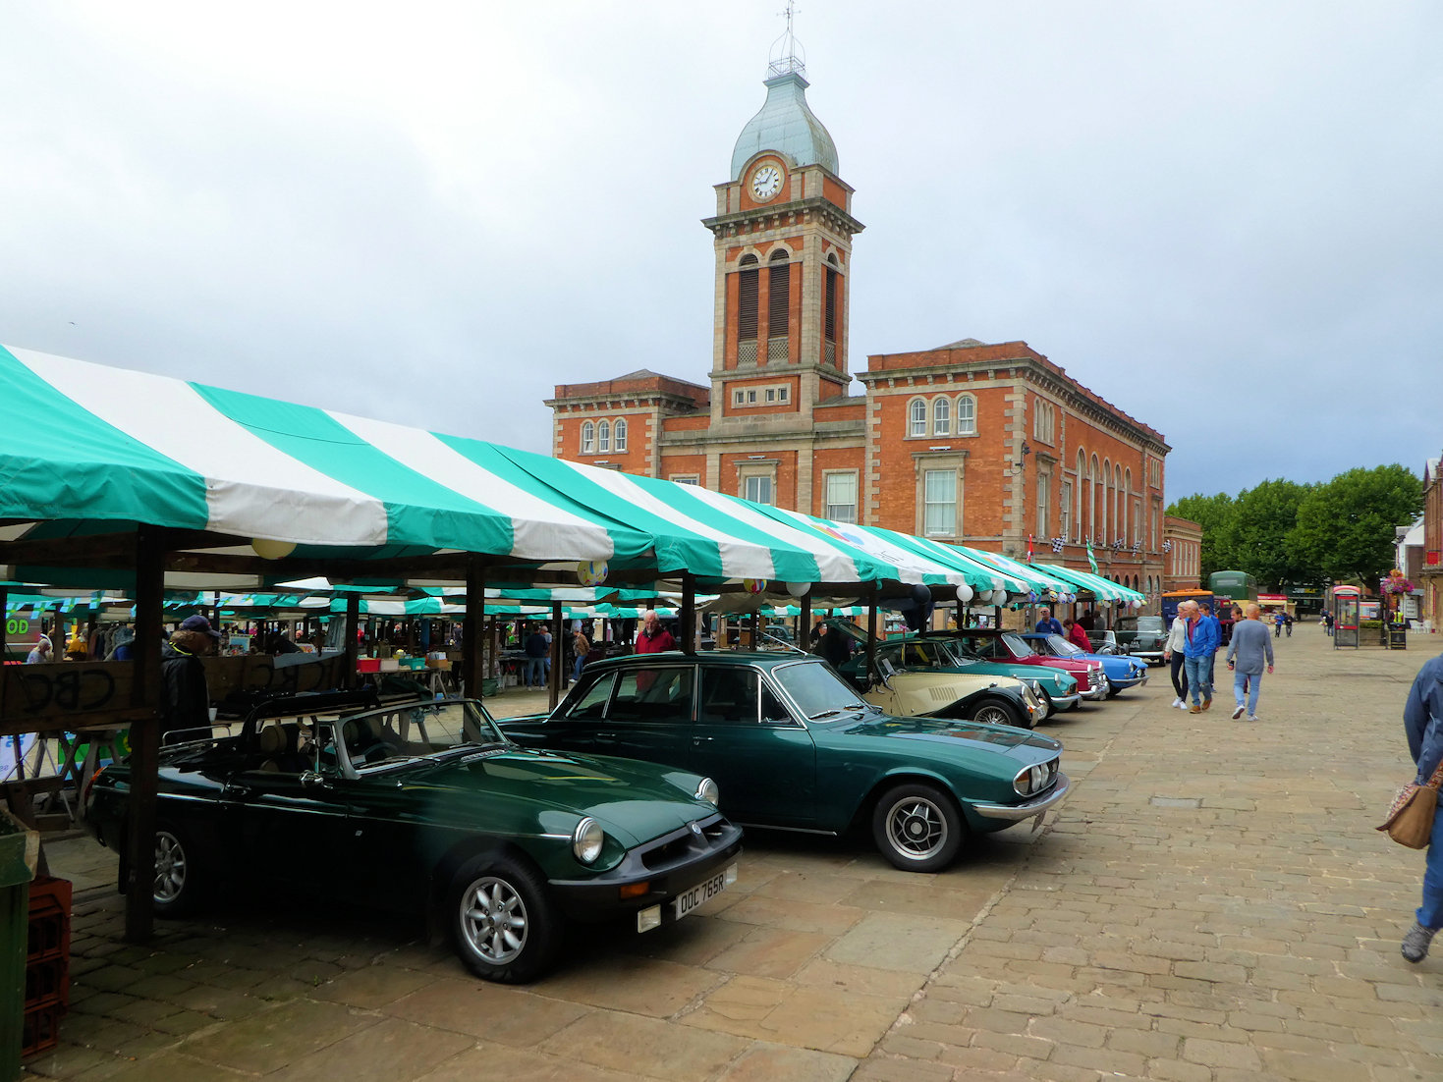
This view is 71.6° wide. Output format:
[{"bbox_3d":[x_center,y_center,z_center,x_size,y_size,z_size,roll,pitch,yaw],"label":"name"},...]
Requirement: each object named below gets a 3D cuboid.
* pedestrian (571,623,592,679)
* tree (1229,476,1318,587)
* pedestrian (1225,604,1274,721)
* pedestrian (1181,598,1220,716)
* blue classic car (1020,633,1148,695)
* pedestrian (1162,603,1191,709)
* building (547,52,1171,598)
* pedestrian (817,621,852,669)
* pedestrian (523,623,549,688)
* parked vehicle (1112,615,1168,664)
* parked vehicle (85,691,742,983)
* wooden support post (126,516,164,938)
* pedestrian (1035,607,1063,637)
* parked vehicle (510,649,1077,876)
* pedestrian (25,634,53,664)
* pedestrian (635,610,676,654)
[{"bbox_3d":[-3.857,3.054,27.512,0.550,1.620,0.520,1,-1,12],"label":"pedestrian"},{"bbox_3d":[55.161,1.183,100.000,10.000,14.800,10.000,1,-1,0],"label":"tree"},{"bbox_3d":[8.016,1.841,15.200,0.620,1.780,0.420,1,-1,14],"label":"pedestrian"},{"bbox_3d":[7.614,1.855,15.900,0.560,1.780,0.420,0,-3,23],"label":"pedestrian"},{"bbox_3d":[7.040,2.590,21.250,3.800,1.240,1.520,-2,-4,30],"label":"blue classic car"},{"bbox_3d":[7.393,1.864,16.300,0.500,1.720,0.420,1,-1,20],"label":"pedestrian"},{"bbox_3d":[13.982,-12.063,77.139,32.000,36.000,43.500,1,-1,33],"label":"building"},{"bbox_3d":[1.936,2.096,17.100,0.550,1.500,0.480,3,-3,-37],"label":"pedestrian"},{"bbox_3d":[-4.856,3.027,26.200,0.540,1.720,0.360,1,-3,-6],"label":"pedestrian"},{"bbox_3d":[12.750,2.950,30.300,1.600,1.450,3.950,0,-3,25],"label":"parked vehicle"},{"bbox_3d":[-1.795,1.515,5.740,3.980,1.240,1.530,-2,-4,25],"label":"parked vehicle"},{"bbox_3d":[-2.981,0.972,5.186,0.100,2.180,0.100,1,-1,33],"label":"wooden support post"},{"bbox_3d":[7.351,2.420,22.413,0.550,1.770,0.350,1,-1,14],"label":"pedestrian"},{"bbox_3d":[0.207,1.514,7.631,4.600,1.400,1.660,-2,-3,27],"label":"parked vehicle"},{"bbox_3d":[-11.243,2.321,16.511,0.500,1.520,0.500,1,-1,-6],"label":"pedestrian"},{"bbox_3d":[-0.725,1.591,10.900,0.520,1.700,0.360,1,-3,12],"label":"pedestrian"}]

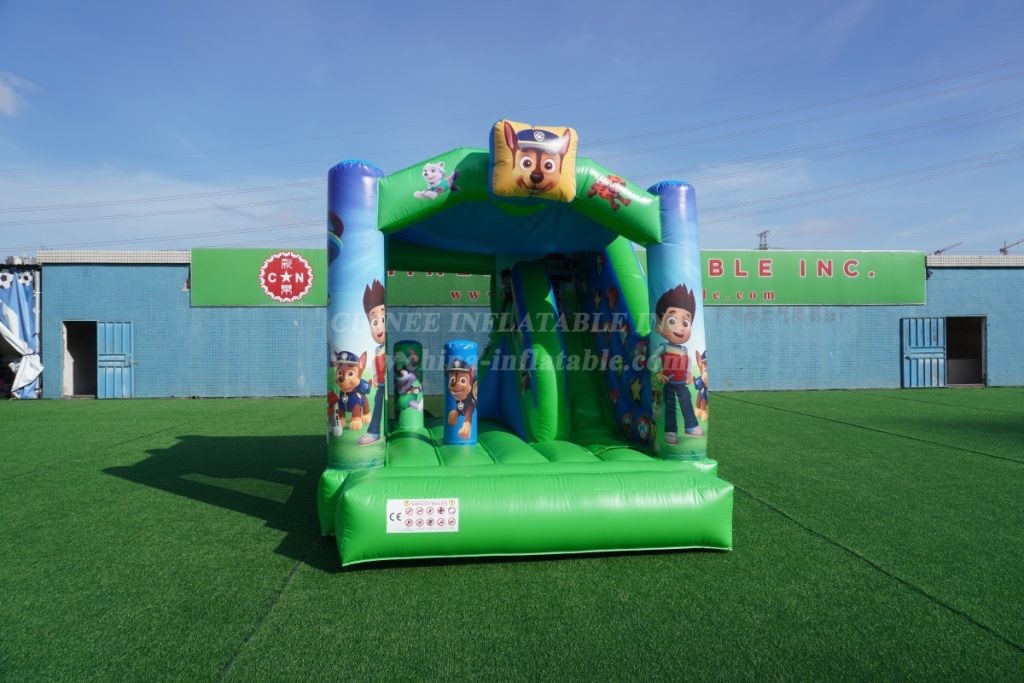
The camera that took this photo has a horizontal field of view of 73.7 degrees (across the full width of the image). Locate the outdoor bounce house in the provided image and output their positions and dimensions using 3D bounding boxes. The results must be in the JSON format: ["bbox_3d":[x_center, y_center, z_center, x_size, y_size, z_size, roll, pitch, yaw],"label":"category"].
[{"bbox_3d":[-0.066,-0.175,7.033,3.400,3.450,4.200,0,1,-9],"label":"outdoor bounce house"}]

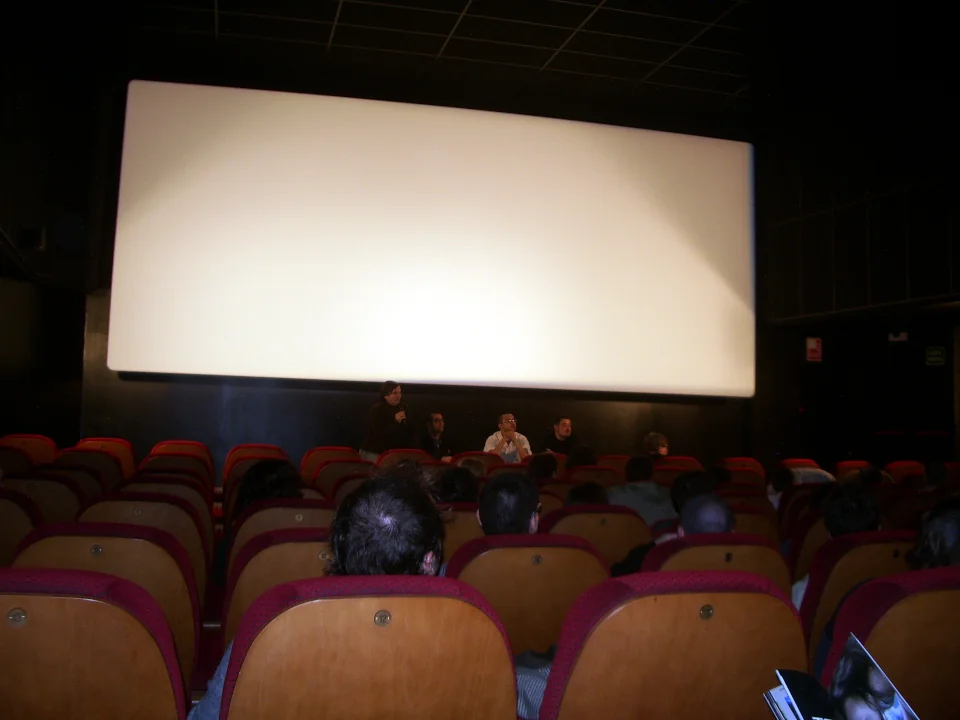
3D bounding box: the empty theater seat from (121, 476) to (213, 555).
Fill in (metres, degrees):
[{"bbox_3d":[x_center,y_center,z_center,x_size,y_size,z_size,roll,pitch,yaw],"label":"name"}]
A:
[{"bbox_3d":[-1.444,0.985,4.342,0.520,0.950,0.600,2,-4,-13],"label":"empty theater seat"}]

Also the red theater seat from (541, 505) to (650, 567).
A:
[{"bbox_3d":[0.383,1.016,3.781,0.520,0.950,0.600,2,-4,-12],"label":"red theater seat"}]

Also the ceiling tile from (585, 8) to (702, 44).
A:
[{"bbox_3d":[1.646,-3.343,9.740,1.200,0.030,0.600,2,-4,-14],"label":"ceiling tile"}]

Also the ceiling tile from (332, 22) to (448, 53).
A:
[{"bbox_3d":[-0.938,-3.322,10.064,1.200,0.025,0.600,3,-5,-14],"label":"ceiling tile"}]

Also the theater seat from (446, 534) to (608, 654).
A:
[{"bbox_3d":[0.078,0.943,2.738,0.520,0.950,0.600,2,-4,-13],"label":"theater seat"}]

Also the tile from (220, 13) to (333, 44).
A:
[{"bbox_3d":[-2.055,-3.344,9.771,1.200,0.025,0.600,3,-5,-14],"label":"tile"}]

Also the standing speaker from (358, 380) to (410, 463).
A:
[{"bbox_3d":[-0.855,1.032,8.728,0.400,1.680,0.520,-3,-7,44],"label":"standing speaker"}]

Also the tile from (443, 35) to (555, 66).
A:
[{"bbox_3d":[0.204,-3.282,10.400,1.200,0.030,0.600,3,-5,-14],"label":"tile"}]

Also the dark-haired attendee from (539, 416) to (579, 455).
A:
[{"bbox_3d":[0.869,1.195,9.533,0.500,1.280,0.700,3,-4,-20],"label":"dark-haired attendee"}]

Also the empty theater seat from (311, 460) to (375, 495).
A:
[{"bbox_3d":[-0.915,1.126,6.400,0.520,0.930,0.580,3,-5,-14],"label":"empty theater seat"}]

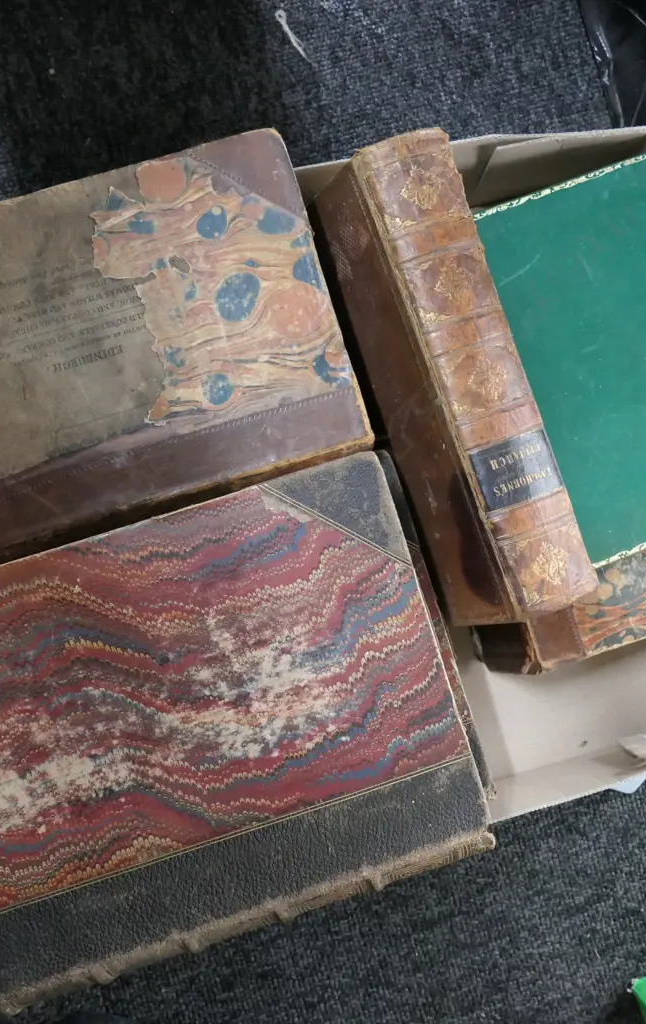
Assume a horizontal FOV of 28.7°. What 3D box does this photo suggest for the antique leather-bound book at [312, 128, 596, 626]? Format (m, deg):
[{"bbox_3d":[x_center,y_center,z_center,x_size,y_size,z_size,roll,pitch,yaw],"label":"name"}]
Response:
[{"bbox_3d":[0.061,-0.058,0.607,0.042,0.098,0.222,-19,88,-13],"label":"antique leather-bound book"}]

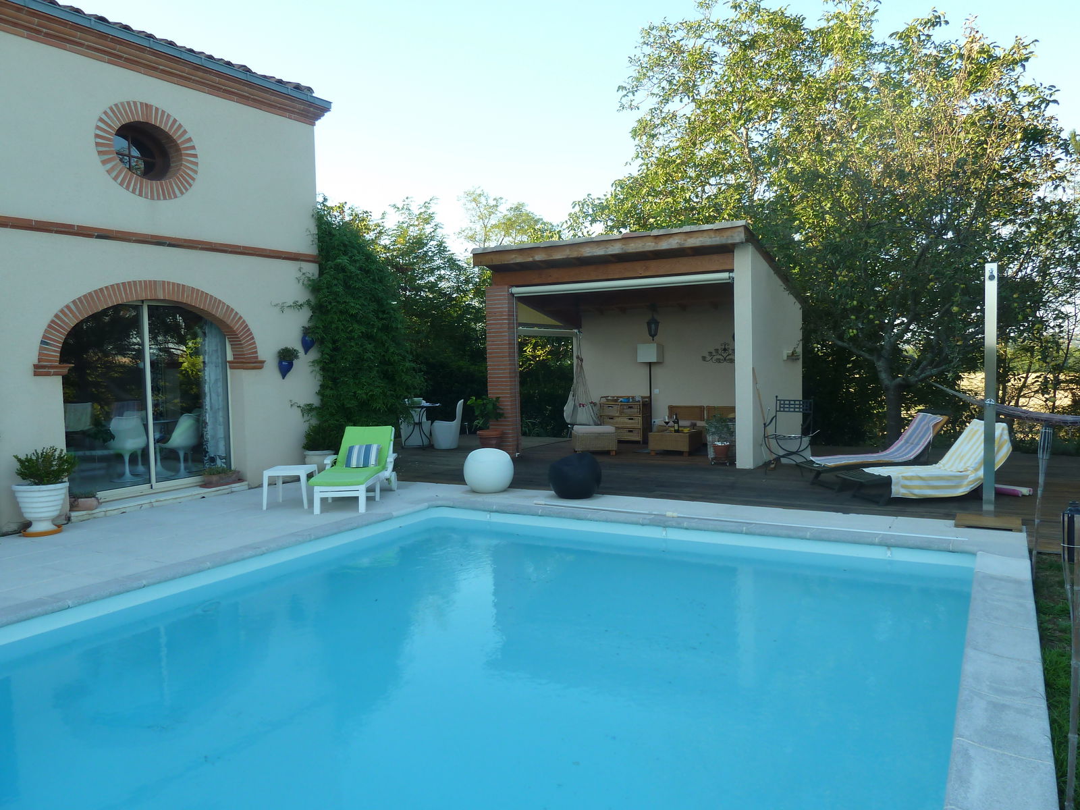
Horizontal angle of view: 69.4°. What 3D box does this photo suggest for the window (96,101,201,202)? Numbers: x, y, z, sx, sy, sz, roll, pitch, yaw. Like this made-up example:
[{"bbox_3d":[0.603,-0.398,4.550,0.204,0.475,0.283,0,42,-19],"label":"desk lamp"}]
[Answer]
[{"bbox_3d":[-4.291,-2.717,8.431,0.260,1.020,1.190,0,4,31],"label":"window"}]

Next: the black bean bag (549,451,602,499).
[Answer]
[{"bbox_3d":[0.388,0.767,8.694,0.589,0.514,0.589,-3,4,-30],"label":"black bean bag"}]

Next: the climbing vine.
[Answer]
[{"bbox_3d":[-2.658,-1.085,10.773,1.200,3.500,1.650,0,4,31],"label":"climbing vine"}]

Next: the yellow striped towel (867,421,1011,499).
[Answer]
[{"bbox_3d":[4.502,0.617,8.910,1.550,0.790,0.620,-2,4,-11],"label":"yellow striped towel"}]

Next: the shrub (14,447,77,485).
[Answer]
[{"bbox_3d":[-4.583,0.591,7.219,0.470,0.380,0.490,0,4,31],"label":"shrub"}]

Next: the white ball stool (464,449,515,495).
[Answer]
[{"bbox_3d":[-0.595,0.767,9.110,0.575,0.485,0.575,-2,4,-4],"label":"white ball stool"}]

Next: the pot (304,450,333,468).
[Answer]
[{"bbox_3d":[-2.843,0.785,10.096,0.390,0.370,0.390,-2,4,0],"label":"pot"}]

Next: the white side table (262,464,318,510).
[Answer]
[{"bbox_3d":[-2.753,0.907,8.614,0.470,0.410,0.470,-2,3,0],"label":"white side table"}]

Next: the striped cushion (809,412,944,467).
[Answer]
[{"bbox_3d":[3.728,0.376,8.678,1.290,0.500,0.580,-2,4,-4],"label":"striped cushion"}]

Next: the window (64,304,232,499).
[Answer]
[{"bbox_3d":[-4.485,-0.090,8.953,0.100,2.201,2.081,1,4,33],"label":"window"}]

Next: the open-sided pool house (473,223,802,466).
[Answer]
[{"bbox_3d":[1.745,-0.885,12.786,4.256,3.282,3.628,0,4,29],"label":"open-sided pool house"}]

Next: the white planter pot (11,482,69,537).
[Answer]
[{"bbox_3d":[-4.634,0.970,7.255,0.450,0.450,0.450,-2,4,0],"label":"white planter pot"}]

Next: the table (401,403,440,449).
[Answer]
[{"bbox_3d":[-2.110,0.370,13.598,0.700,0.730,0.700,-2,4,0],"label":"table"}]

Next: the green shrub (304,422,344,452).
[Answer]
[{"bbox_3d":[-2.879,0.427,10.375,0.520,0.400,0.520,1,4,33],"label":"green shrub"}]

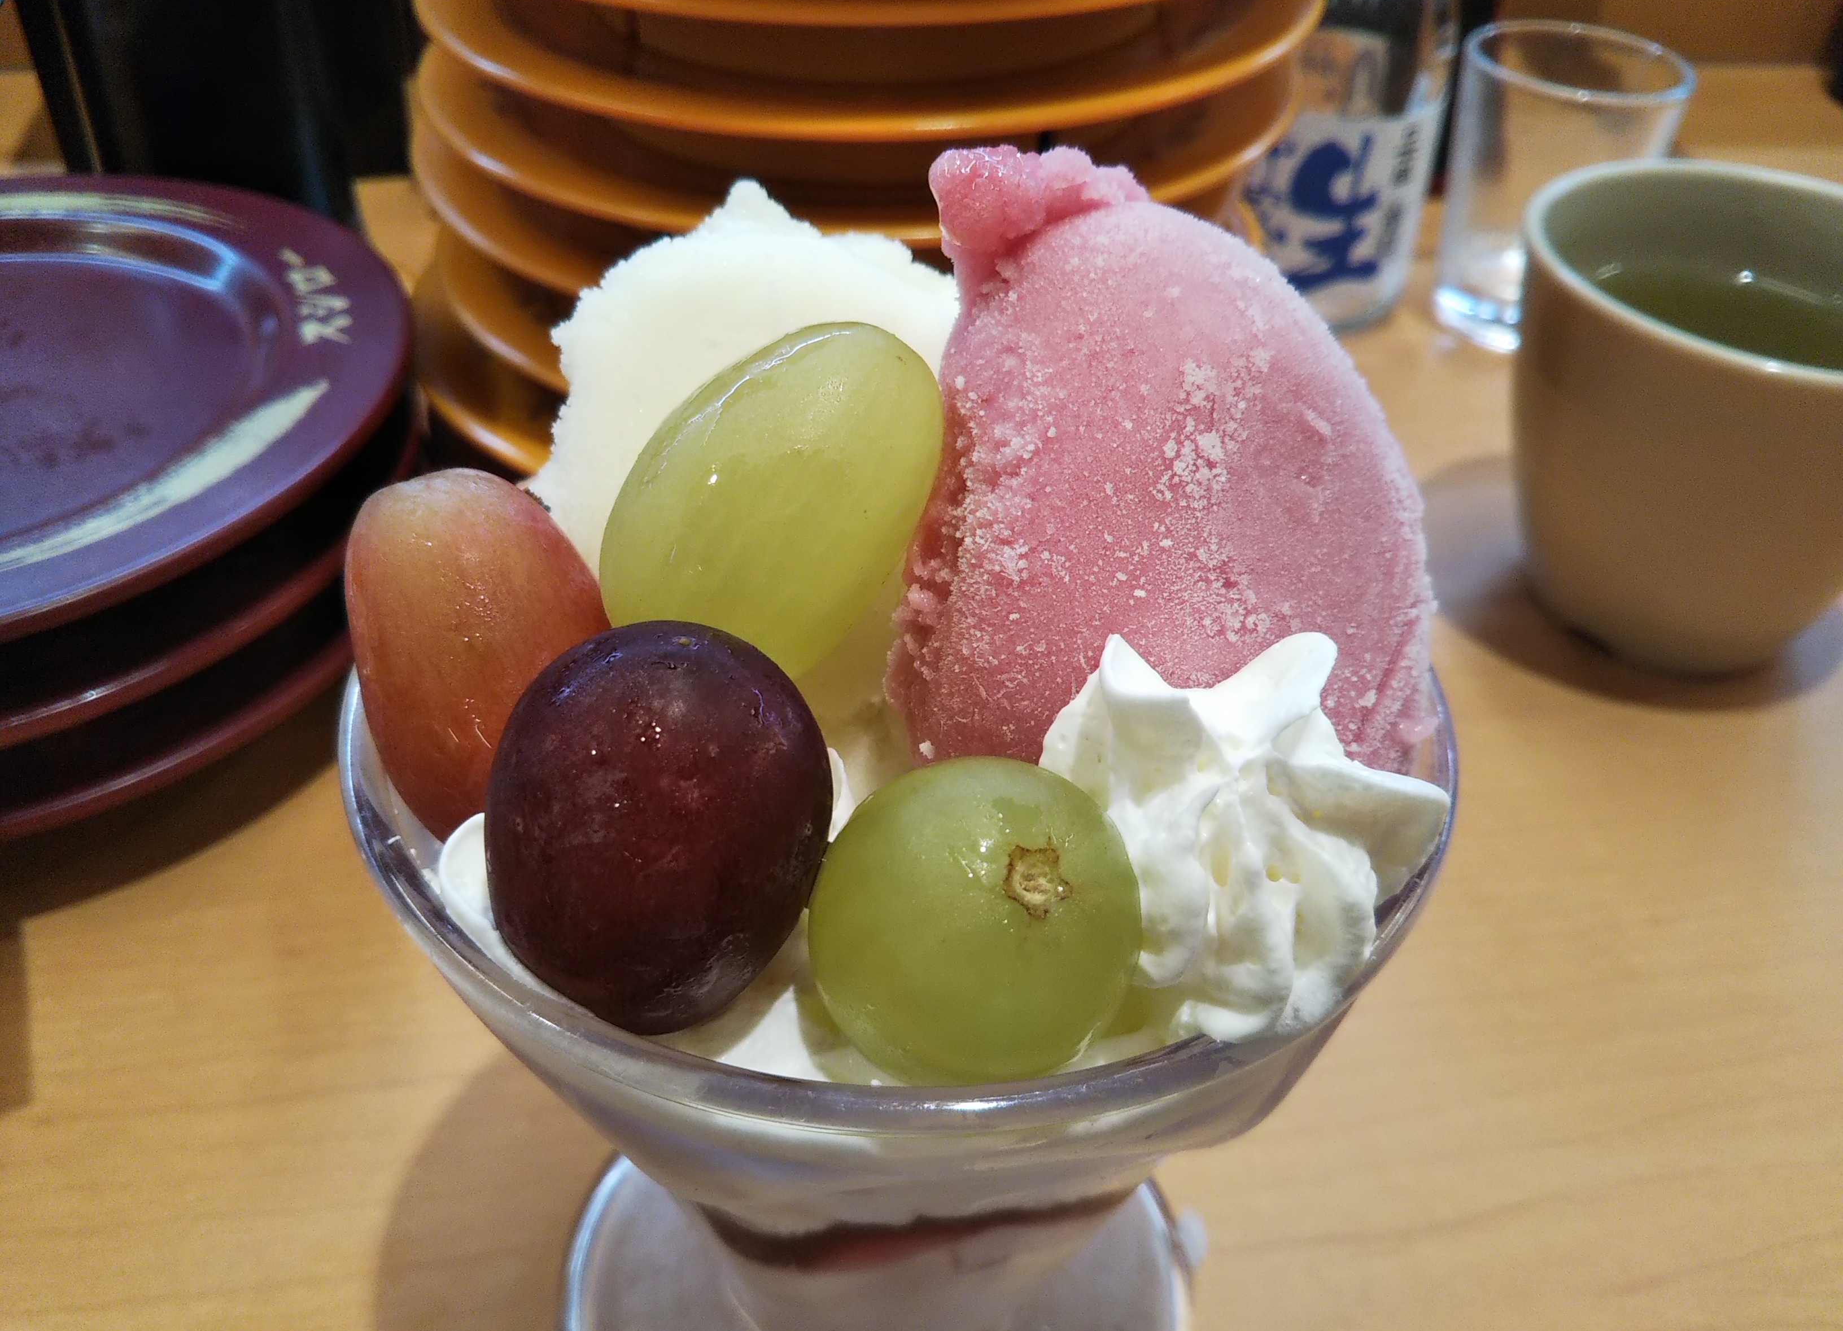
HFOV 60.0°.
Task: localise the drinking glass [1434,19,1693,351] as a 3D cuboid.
[{"bbox_3d":[0.144,-0.109,0.372,0.050,0.063,0.050,3,40,0],"label":"drinking glass"}]

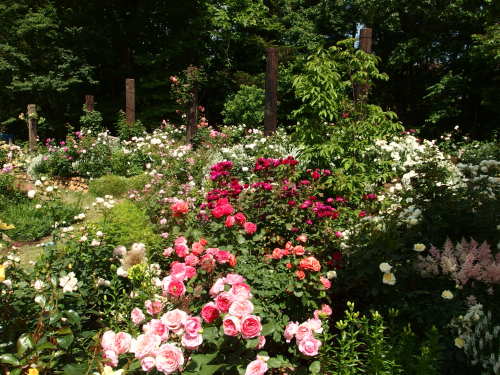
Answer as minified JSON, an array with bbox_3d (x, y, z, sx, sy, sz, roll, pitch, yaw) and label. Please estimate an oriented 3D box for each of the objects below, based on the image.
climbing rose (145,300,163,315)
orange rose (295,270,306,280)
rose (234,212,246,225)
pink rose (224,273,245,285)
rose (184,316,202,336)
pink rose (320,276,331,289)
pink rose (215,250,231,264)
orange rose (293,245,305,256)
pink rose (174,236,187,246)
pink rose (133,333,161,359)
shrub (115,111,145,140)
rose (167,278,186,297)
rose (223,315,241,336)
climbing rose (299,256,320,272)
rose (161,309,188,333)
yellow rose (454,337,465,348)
[{"bbox_3d":[-0.401,0.498,1.680,0.072,0.051,0.070,-1,10,-14],"label":"climbing rose"},{"bbox_3d":[0.293,0.511,2.350,0.068,0.051,0.065,2,10,8],"label":"orange rose"},{"bbox_3d":[-0.070,0.230,3.000,0.086,0.077,0.083,1,10,-1],"label":"rose"},{"bbox_3d":[-0.073,0.427,1.900,0.091,0.058,0.087,1,10,-2],"label":"pink rose"},{"bbox_3d":[-0.231,0.567,1.650,0.073,0.076,0.070,-3,11,-18],"label":"rose"},{"bbox_3d":[0.423,0.529,2.250,0.060,0.070,0.060,-2,8,-17],"label":"pink rose"},{"bbox_3d":[-0.150,0.381,2.200,0.087,0.071,0.070,-1,10,-4],"label":"pink rose"},{"bbox_3d":[0.300,0.385,2.450,0.070,0.068,0.065,-1,8,-6],"label":"orange rose"},{"bbox_3d":[-0.400,0.317,2.330,0.069,0.062,0.065,-2,10,-10],"label":"pink rose"},{"bbox_3d":[-0.389,0.594,1.520,0.102,0.085,0.098,-2,10,-15],"label":"pink rose"},{"bbox_3d":[-2.980,-1.533,10.000,0.742,0.779,0.705,-2,10,-16],"label":"shrub"},{"bbox_3d":[-0.350,0.485,1.950,0.085,0.085,0.075,-1,8,-9],"label":"rose"},{"bbox_3d":[-0.075,0.563,1.650,0.073,0.084,0.070,0,10,0],"label":"rose"},{"bbox_3d":[0.309,0.400,2.100,0.114,0.077,0.080,2,10,9],"label":"climbing rose"},{"bbox_3d":[-0.299,0.526,1.600,0.107,0.083,0.103,-1,10,-11],"label":"rose"},{"bbox_3d":[1.013,0.750,1.950,0.050,0.056,0.050,2,8,17],"label":"yellow rose"}]

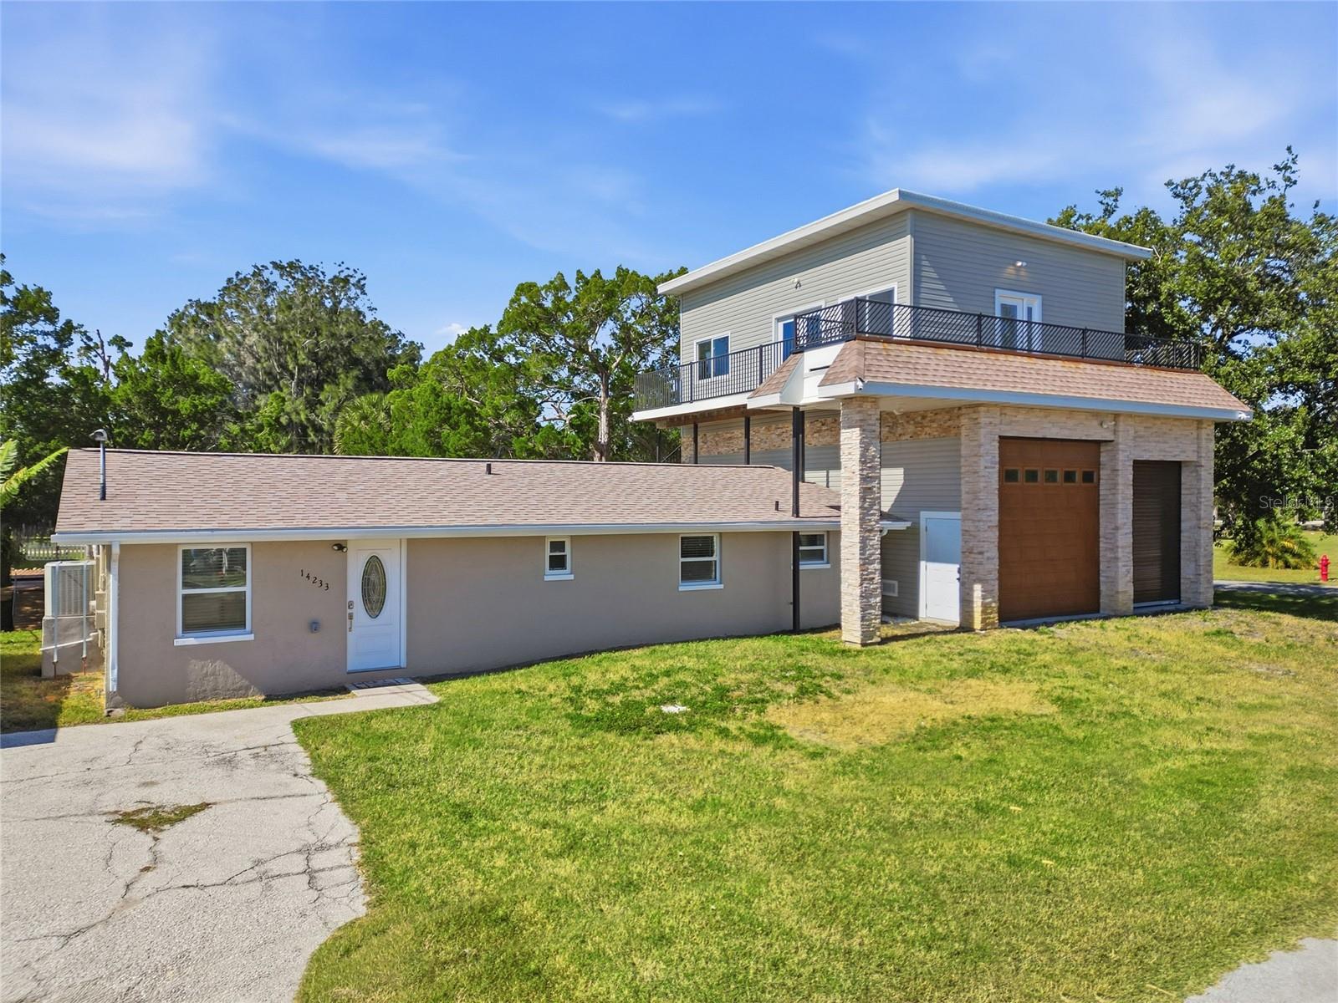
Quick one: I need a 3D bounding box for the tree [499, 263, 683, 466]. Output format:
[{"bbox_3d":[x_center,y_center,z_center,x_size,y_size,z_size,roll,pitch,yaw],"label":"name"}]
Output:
[{"bbox_3d":[-2.762,-3.538,38.000,8.400,12.280,8.200,0,0,-29],"label":"tree"}]

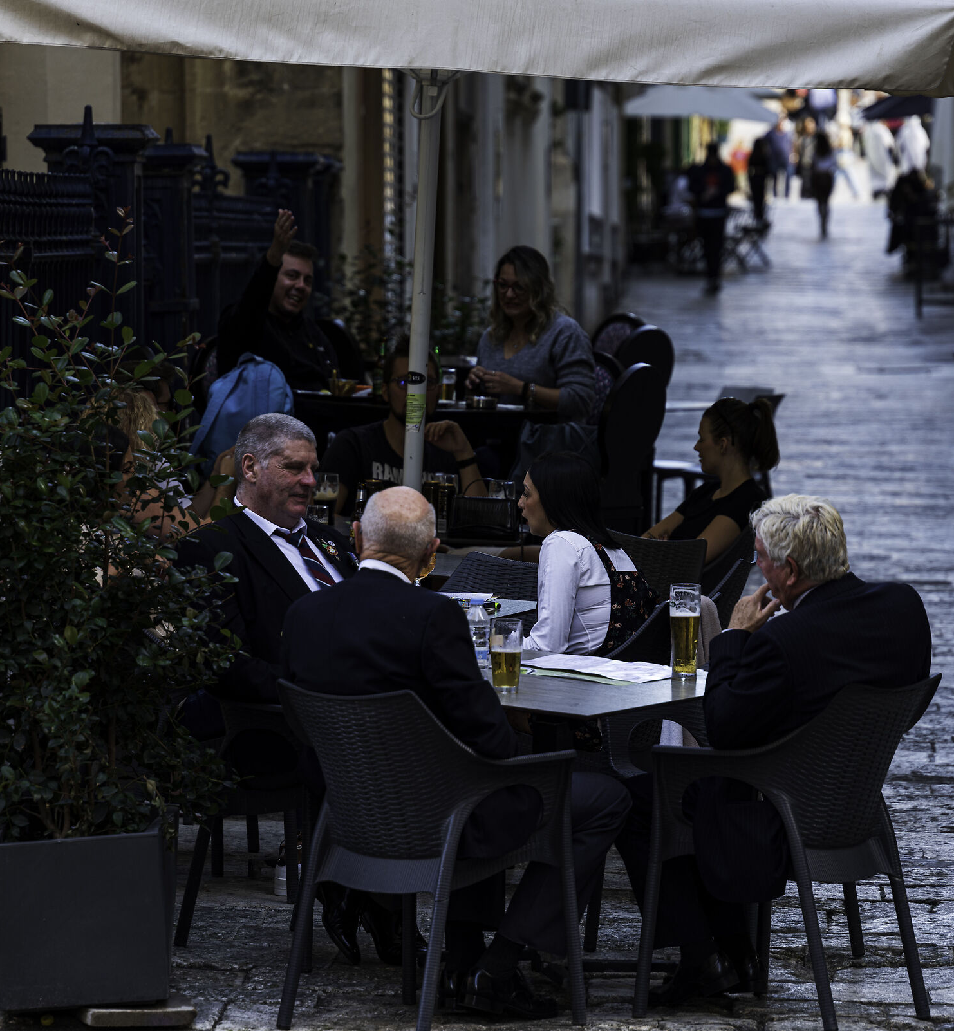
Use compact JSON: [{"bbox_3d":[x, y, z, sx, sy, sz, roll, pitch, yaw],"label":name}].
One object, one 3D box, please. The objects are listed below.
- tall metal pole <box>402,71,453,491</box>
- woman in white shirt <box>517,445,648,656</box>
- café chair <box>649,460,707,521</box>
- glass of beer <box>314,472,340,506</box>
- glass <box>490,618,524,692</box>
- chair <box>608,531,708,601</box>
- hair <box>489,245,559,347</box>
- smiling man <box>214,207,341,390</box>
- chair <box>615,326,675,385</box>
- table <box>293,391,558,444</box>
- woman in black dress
[{"bbox_3d":[-0.159,-0.203,17.265,0.056,2.350,0.056,2,6,0],"label":"tall metal pole"},{"bbox_3d":[0.204,0.476,16.850,0.720,1.250,0.480,1,4,12],"label":"woman in white shirt"},{"bbox_3d":[1.048,-0.195,30.300,0.560,0.820,0.500,2,4,30],"label":"café chair"},{"bbox_3d":[-0.481,-0.052,20.600,0.086,0.165,0.086,0,6,0],"label":"glass of beer"},{"bbox_3d":[0.074,0.343,15.750,0.083,0.172,0.083,0,6,0],"label":"glass"},{"bbox_3d":[0.341,0.468,17.941,0.580,0.840,0.580,3,7,31],"label":"chair"},{"bbox_3d":[0.167,-0.769,22.600,0.250,0.360,0.250,1,4,20],"label":"hair"},{"bbox_3d":[-0.649,-0.393,22.969,0.620,1.420,0.750,-2,6,-20],"label":"smiling man"},{"bbox_3d":[0.511,-0.085,25.100,0.530,1.280,0.470,2,4,33],"label":"chair"},{"bbox_3d":[-0.149,-0.047,22.836,1.100,0.740,0.750,2,6,18],"label":"table"},{"bbox_3d":[0.616,0.253,20.100,0.740,1.260,0.480,-1,4,-21],"label":"woman in black dress"}]

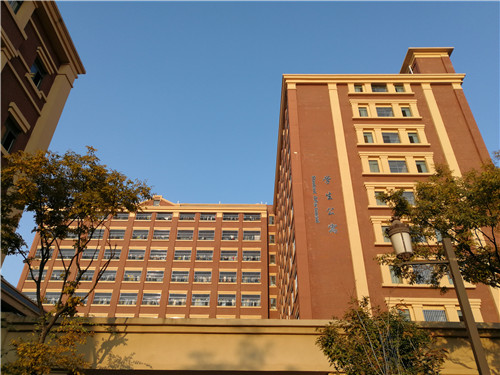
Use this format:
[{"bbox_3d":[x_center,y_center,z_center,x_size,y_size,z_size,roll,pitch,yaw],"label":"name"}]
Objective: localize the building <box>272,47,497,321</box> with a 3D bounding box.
[{"bbox_3d":[13.435,8.510,45.610,19.527,41.035,29.573,0,-34,1],"label":"building"}]

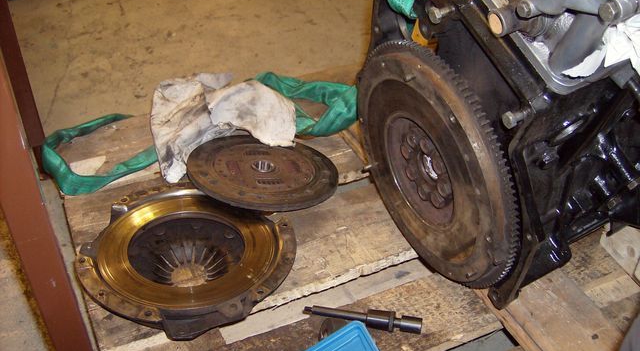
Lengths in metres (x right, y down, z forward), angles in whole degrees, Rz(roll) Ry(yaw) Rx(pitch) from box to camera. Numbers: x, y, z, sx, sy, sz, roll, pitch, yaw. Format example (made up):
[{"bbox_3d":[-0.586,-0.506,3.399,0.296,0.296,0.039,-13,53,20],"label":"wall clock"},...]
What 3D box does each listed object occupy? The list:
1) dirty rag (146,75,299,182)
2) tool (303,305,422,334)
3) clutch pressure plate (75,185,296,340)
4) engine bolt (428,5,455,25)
[{"bbox_3d":[-0.144,-0.074,1.015,0.214,0.090,0.180,3,36,0],"label":"dirty rag"},{"bbox_3d":[0.049,0.162,0.762,0.136,0.021,0.021,6,36,7],"label":"tool"},{"bbox_3d":[-0.161,0.093,0.822,0.266,0.045,0.266,2,36,-1],"label":"clutch pressure plate"},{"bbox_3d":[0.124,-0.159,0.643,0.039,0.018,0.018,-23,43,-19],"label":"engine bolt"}]

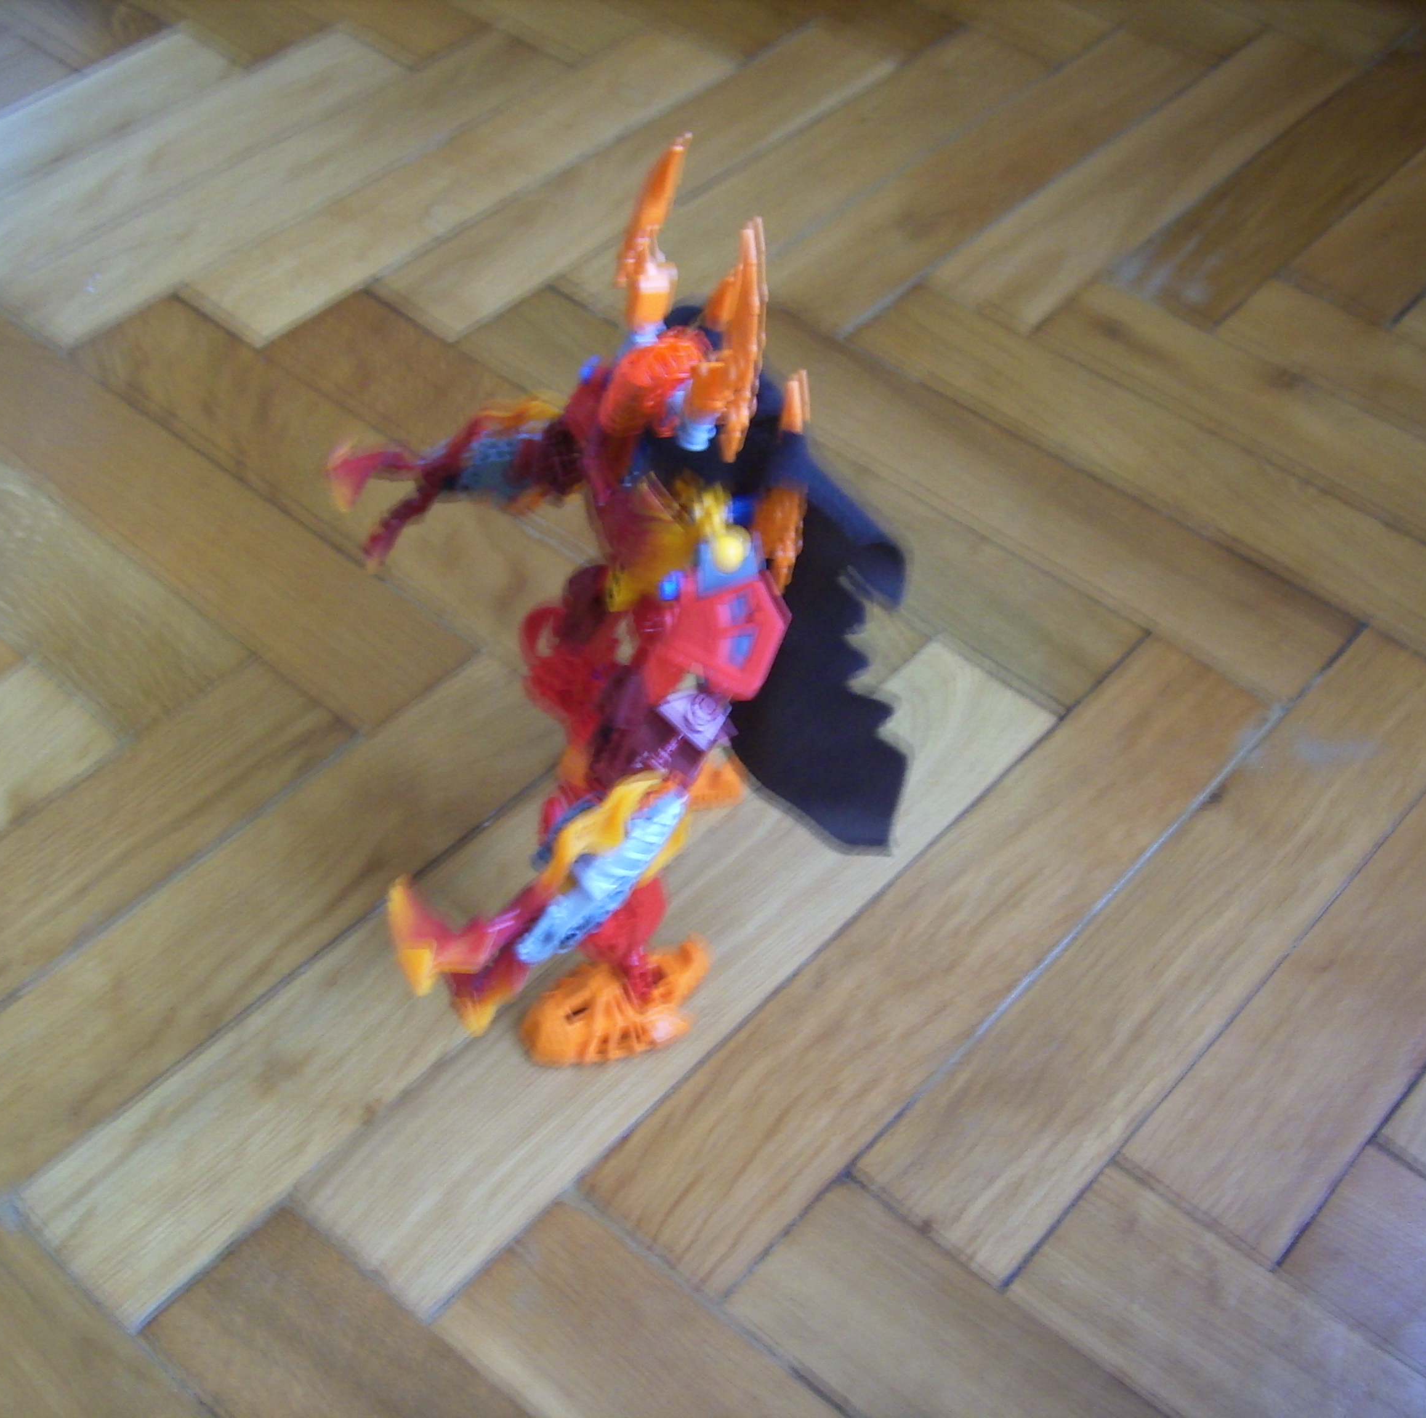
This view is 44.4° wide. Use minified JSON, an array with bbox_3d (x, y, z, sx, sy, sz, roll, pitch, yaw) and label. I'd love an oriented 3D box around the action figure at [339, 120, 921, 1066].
[{"bbox_3d":[-0.020,-0.021,0.439,0.138,0.259,0.116,-9,52,-10],"label":"action figure"}]

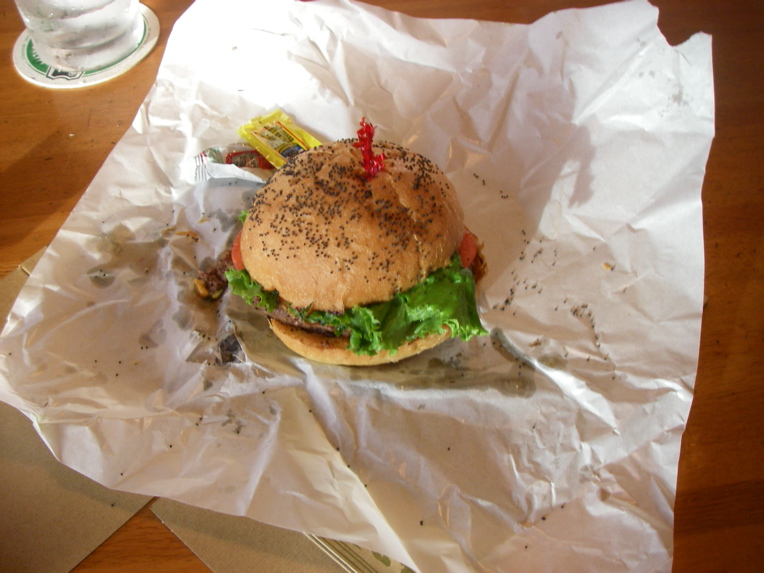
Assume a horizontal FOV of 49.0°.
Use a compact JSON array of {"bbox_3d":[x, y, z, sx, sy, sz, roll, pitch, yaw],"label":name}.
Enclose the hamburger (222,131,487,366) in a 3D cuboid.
[{"bbox_3d":[-0.014,-0.024,0.414,0.124,0.074,0.113,-2,53,3],"label":"hamburger"}]

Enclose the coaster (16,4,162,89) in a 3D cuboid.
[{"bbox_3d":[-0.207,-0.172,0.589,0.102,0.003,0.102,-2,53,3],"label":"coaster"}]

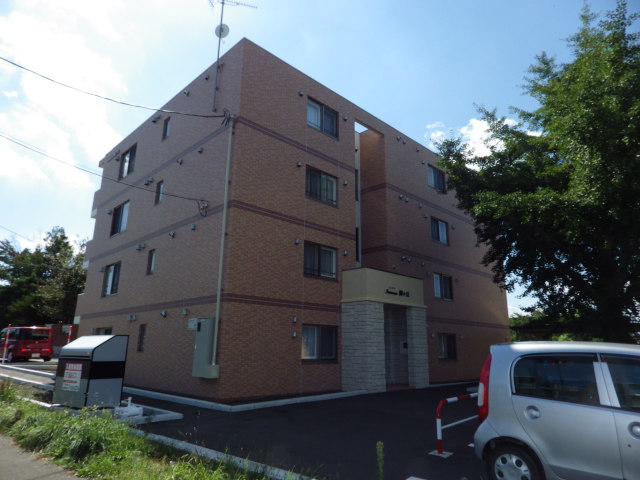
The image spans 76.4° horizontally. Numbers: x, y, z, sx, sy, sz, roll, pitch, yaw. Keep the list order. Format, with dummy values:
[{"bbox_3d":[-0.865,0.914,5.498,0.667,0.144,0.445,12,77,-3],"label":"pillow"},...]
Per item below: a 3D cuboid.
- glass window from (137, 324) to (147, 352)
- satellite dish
[{"bbox_3d":[-6.424,3.579,14.816,0.533,0.931,0.120,-13,-20,42],"label":"glass window"},{"bbox_3d":[-3.514,-7.514,14.656,0.500,0.500,0.200,0,-14,2],"label":"satellite dish"}]

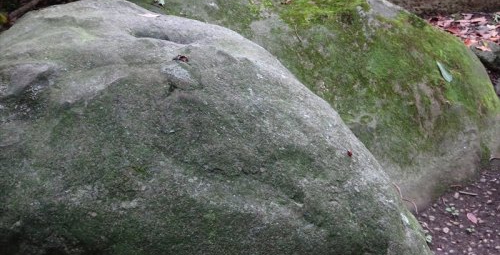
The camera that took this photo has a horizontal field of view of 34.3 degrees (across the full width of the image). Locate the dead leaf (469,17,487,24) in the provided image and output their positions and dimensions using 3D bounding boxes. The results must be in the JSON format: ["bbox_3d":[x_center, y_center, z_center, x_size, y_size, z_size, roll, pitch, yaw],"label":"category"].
[{"bbox_3d":[1.375,-0.644,4.869,0.110,0.025,0.060,-11,25,-20],"label":"dead leaf"}]

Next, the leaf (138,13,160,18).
[{"bbox_3d":[-0.330,-0.367,2.655,0.073,0.012,0.035,-2,24,0],"label":"leaf"}]

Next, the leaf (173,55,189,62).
[{"bbox_3d":[-0.201,-0.200,2.343,0.046,0.018,0.030,3,24,9],"label":"leaf"}]

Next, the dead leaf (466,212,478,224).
[{"bbox_3d":[0.780,0.319,2.837,0.034,0.010,0.076,-7,24,-11],"label":"dead leaf"}]

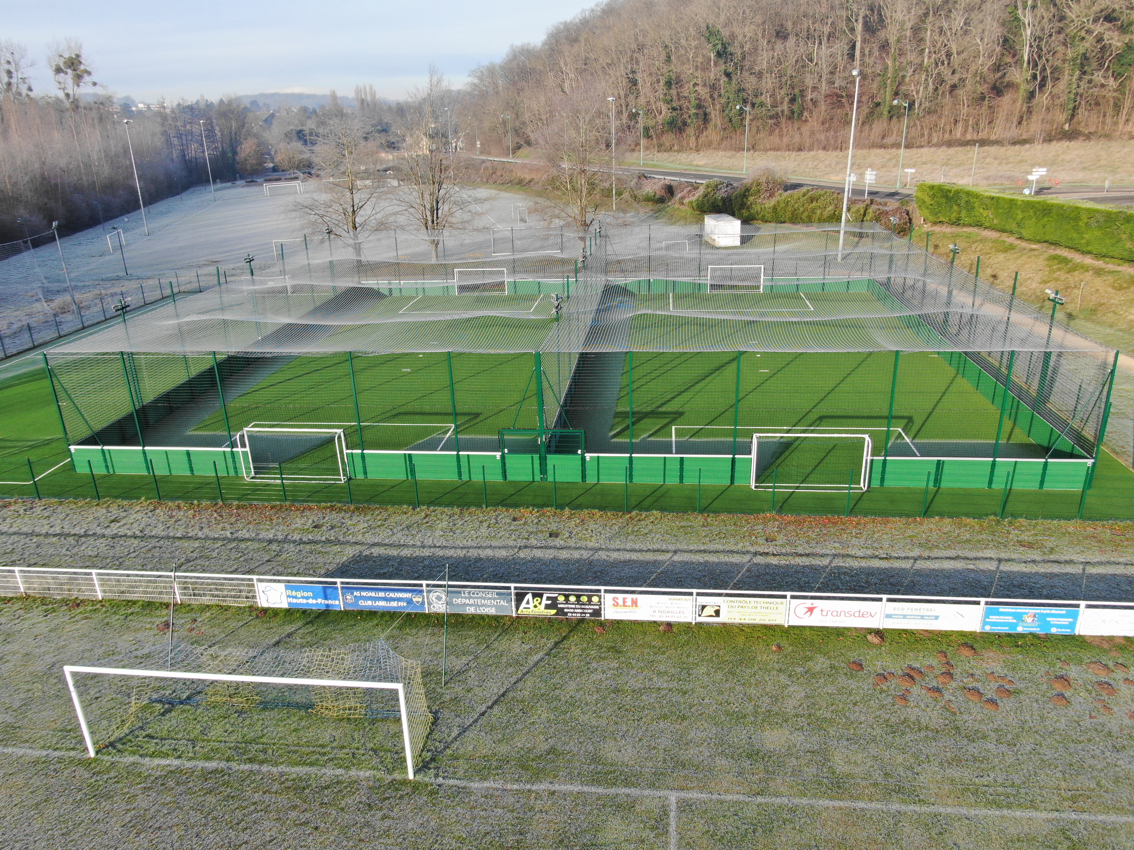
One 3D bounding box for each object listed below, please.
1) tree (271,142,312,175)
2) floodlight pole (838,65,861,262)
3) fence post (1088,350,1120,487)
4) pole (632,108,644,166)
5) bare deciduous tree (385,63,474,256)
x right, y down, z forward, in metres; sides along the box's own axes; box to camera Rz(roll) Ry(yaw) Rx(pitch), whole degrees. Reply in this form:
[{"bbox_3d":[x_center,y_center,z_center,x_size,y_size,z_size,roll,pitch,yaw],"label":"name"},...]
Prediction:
[{"bbox_3d":[-72.261,-69.293,205.094,9.600,8.900,9.600,1,22,7],"label":"tree"},{"bbox_3d":[24.311,-22.206,68.222,0.800,15.800,0.800,-8,22,-13],"label":"floodlight pole"},{"bbox_3d":[19.014,-0.157,27.860,0.140,5.280,0.140,1,22,7],"label":"fence post"},{"bbox_3d":[12.317,-49.710,135.905,2.000,9.300,0.550,-10,23,-19],"label":"pole"},{"bbox_3d":[-12.674,-24.066,74.247,9.100,17.638,9.100,-2,22,0],"label":"bare deciduous tree"}]

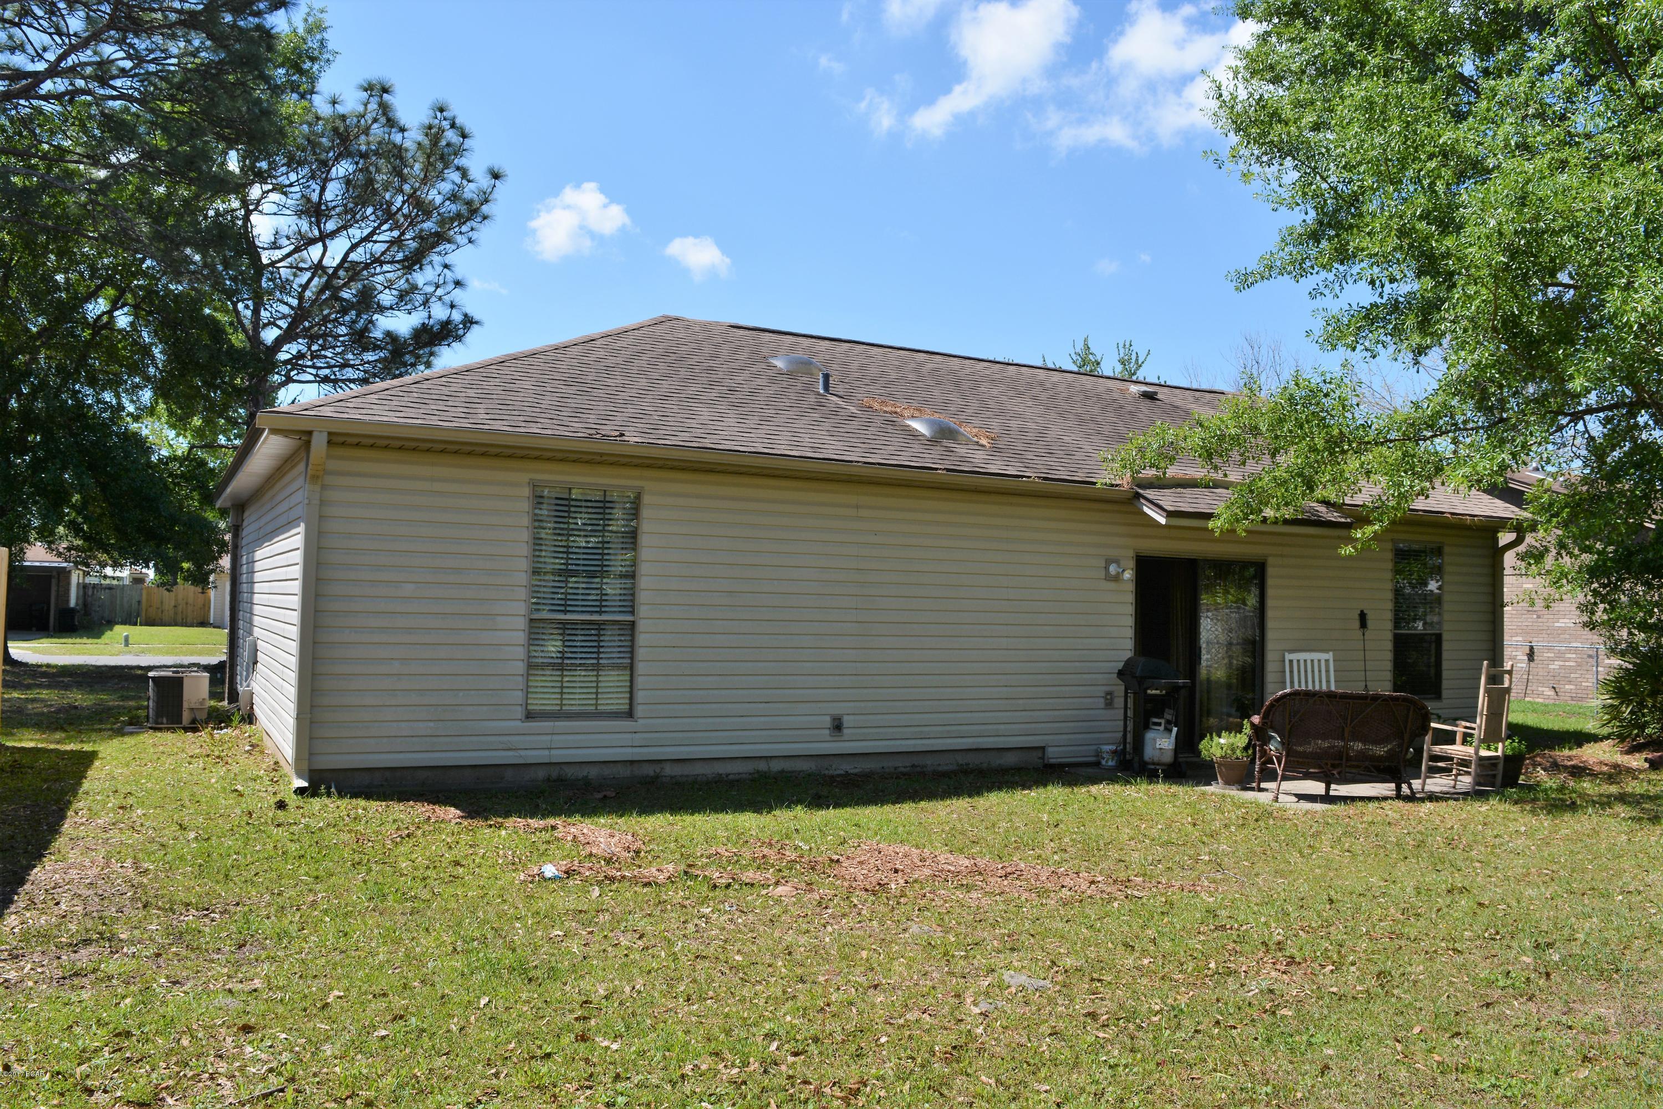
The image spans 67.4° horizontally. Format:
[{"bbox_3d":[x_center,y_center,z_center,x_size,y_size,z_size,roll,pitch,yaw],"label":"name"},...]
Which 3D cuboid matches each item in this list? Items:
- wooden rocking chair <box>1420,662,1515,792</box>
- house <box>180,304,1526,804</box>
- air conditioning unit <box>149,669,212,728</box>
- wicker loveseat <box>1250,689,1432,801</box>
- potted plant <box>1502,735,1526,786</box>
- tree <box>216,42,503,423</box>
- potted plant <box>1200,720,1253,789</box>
[{"bbox_3d":[5.557,1.523,10.920,0.560,1.130,0.640,3,-3,-37],"label":"wooden rocking chair"},{"bbox_3d":[0.176,-0.312,15.600,14.000,4.830,9.000,3,-3,-28],"label":"house"},{"bbox_3d":[-7.287,1.591,13.924,0.590,0.620,0.600,3,-3,-33],"label":"air conditioning unit"},{"bbox_3d":[4.220,1.582,10.360,1.360,0.910,0.680,1,-2,6],"label":"wicker loveseat"},{"bbox_3d":[6.101,1.894,11.450,0.500,0.470,0.500,3,-3,-28],"label":"potted plant"},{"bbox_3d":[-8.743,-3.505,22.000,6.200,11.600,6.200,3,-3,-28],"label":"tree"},{"bbox_3d":[3.480,1.759,10.970,0.450,0.570,0.450,3,-3,-28],"label":"potted plant"}]

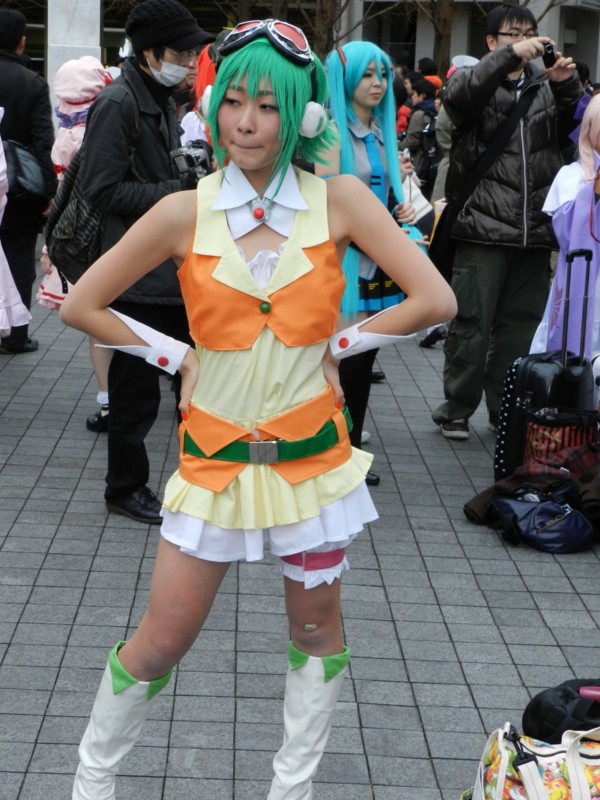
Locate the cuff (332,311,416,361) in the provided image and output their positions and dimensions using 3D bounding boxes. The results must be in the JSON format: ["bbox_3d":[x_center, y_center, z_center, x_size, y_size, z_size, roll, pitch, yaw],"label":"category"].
[{"bbox_3d":[0.126,-0.116,2.450,0.160,0.070,0.080,-22,21,-20],"label":"cuff"}]

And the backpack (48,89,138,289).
[{"bbox_3d":[-0.685,-0.712,4.580,0.250,0.620,0.300,11,13,11],"label":"backpack"}]

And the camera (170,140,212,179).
[{"bbox_3d":[-0.349,-0.763,4.420,0.120,0.100,0.130,-16,15,-27],"label":"camera"}]

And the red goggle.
[{"bbox_3d":[-0.058,-0.596,2.310,0.160,0.075,0.072,14,54,12],"label":"red goggle"}]

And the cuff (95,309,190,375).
[{"bbox_3d":[-0.277,-0.099,2.440,0.160,0.072,0.080,23,20,10],"label":"cuff"}]

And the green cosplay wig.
[{"bbox_3d":[-0.052,-0.493,2.380,0.220,0.255,0.240,14,13,13],"label":"green cosplay wig"}]

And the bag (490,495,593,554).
[{"bbox_3d":[0.797,0.402,4.665,0.340,0.150,0.240,3,13,0],"label":"bag"}]

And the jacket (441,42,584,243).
[{"bbox_3d":[0.870,-1.025,5.650,0.570,0.820,0.460,-3,14,-25],"label":"jacket"}]

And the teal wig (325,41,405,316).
[{"bbox_3d":[0.233,-0.806,5.000,0.320,1.000,0.260,-8,17,-39],"label":"teal wig"}]

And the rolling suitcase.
[{"bbox_3d":[0.960,-0.128,5.304,0.210,0.907,0.340,12,16,36],"label":"rolling suitcase"}]

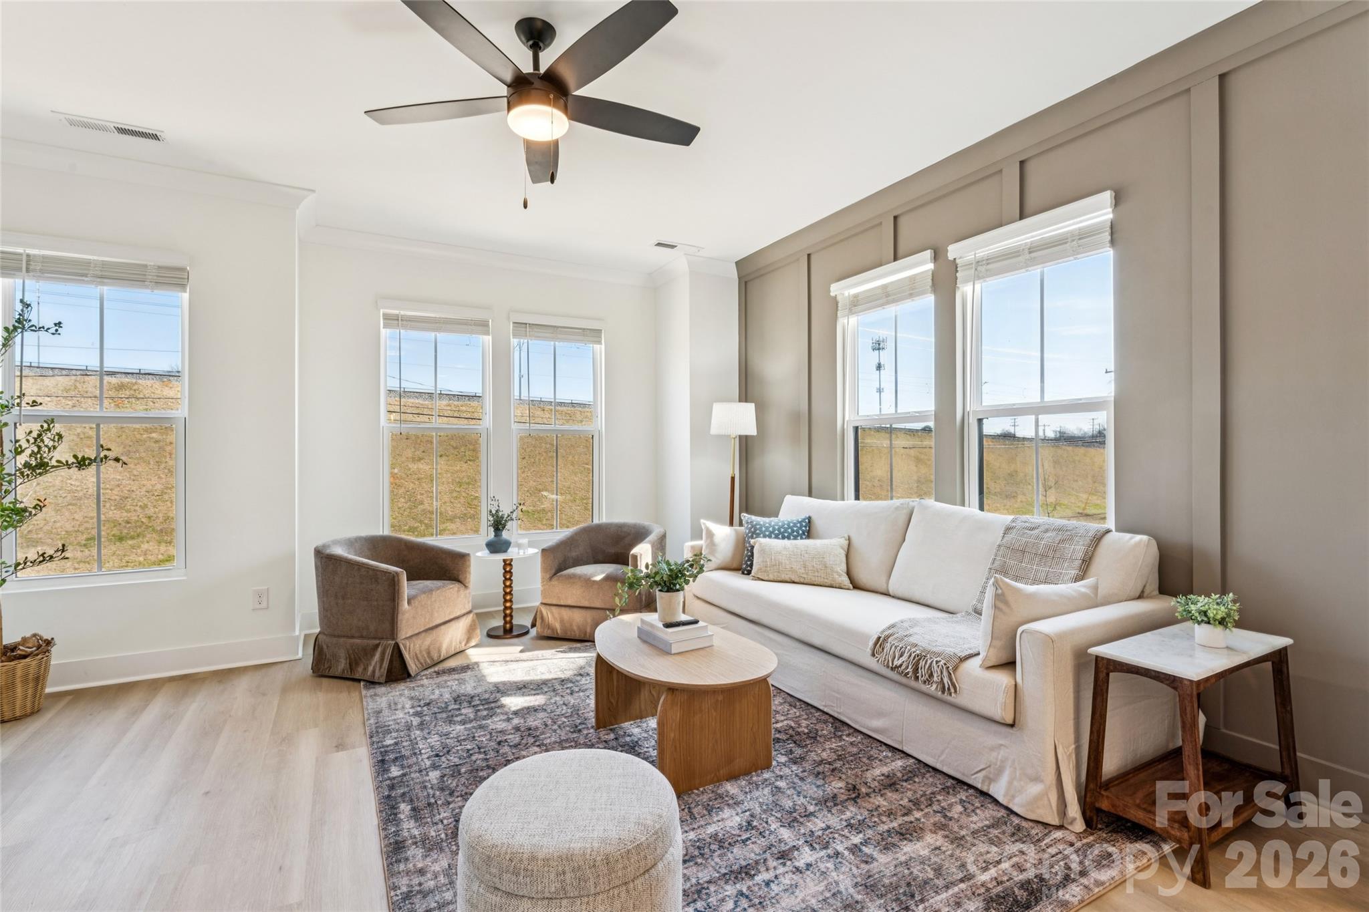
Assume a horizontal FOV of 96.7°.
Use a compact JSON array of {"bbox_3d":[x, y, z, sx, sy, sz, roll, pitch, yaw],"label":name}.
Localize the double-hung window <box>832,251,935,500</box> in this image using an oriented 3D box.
[{"bbox_3d":[1.200,-0.259,3.660,0.120,1.720,0.770,0,0,-30],"label":"double-hung window"}]

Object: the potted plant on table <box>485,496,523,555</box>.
[{"bbox_3d":[-1.242,0.470,4.180,0.250,0.385,0.220,0,0,0],"label":"potted plant on table"}]

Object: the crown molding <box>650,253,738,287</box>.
[{"bbox_3d":[0.060,-1.495,5.064,0.520,0.095,0.720,0,0,-30],"label":"crown molding"}]

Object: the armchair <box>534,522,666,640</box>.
[{"bbox_3d":[-0.490,0.837,4.210,0.730,0.700,0.730,0,0,21],"label":"armchair"}]

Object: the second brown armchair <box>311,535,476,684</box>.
[{"bbox_3d":[-1.748,0.842,3.636,0.700,0.700,0.720,0,0,17],"label":"second brown armchair"}]

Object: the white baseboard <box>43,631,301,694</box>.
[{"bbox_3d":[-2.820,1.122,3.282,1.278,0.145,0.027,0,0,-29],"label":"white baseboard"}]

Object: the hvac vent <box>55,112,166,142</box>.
[{"bbox_3d":[-2.690,-1.538,2.870,0.395,0.015,0.135,0,0,-30],"label":"hvac vent"}]

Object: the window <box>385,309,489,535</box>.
[{"bbox_3d":[-1.809,-0.215,4.475,0.742,1.632,0.120,0,0,-29],"label":"window"}]

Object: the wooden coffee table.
[{"bbox_3d":[-0.014,0.978,2.489,0.650,0.428,0.965,0,0,-29],"label":"wooden coffee table"}]

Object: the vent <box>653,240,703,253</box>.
[{"bbox_3d":[-0.059,-1.537,4.510,0.400,0.015,0.140,0,0,-30],"label":"vent"}]

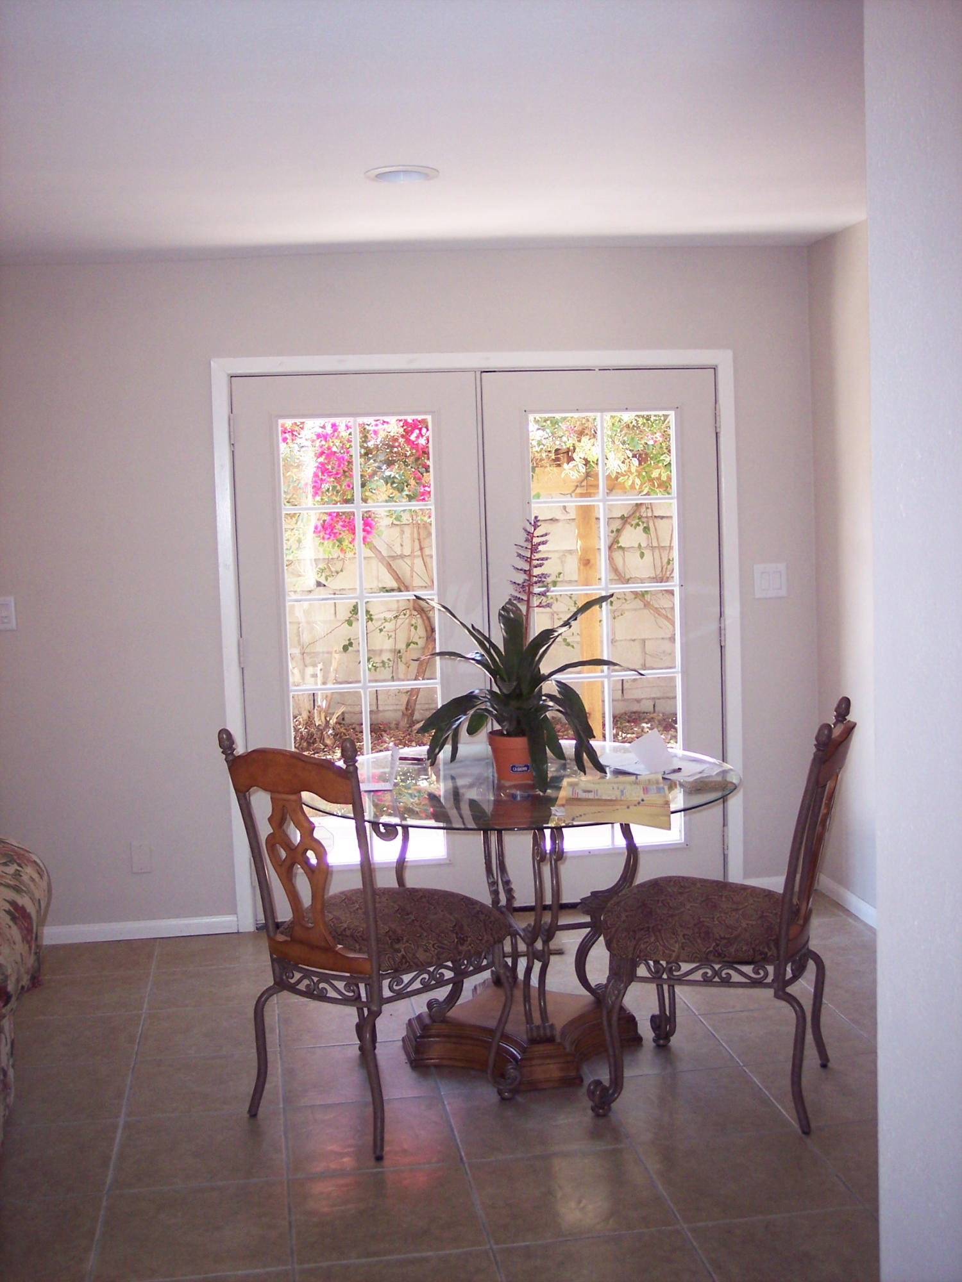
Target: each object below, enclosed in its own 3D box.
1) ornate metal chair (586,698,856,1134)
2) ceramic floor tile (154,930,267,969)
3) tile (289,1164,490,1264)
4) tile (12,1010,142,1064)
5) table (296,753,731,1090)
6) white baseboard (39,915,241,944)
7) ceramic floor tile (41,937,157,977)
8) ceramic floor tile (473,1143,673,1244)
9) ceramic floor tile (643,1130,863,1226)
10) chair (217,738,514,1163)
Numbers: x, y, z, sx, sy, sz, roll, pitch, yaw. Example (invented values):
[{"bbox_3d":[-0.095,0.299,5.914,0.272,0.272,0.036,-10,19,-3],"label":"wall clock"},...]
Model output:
[{"bbox_3d":[0.638,0.672,3.735,0.630,1.003,0.540,0,5,22],"label":"ornate metal chair"},{"bbox_3d":[-0.930,1.105,5.135,0.406,0.010,0.406,-2,5,-9],"label":"ceramic floor tile"},{"bbox_3d":[-0.211,1.257,3.175,0.406,0.010,0.406,-2,5,-9],"label":"tile"},{"bbox_3d":[-1.213,1.188,4.262,0.406,0.010,0.406,-2,5,-9],"label":"tile"},{"bbox_3d":[0.096,0.772,4.107,1.300,0.771,1.300,-2,5,-9],"label":"table"},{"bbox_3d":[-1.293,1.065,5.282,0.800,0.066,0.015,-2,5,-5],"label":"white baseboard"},{"bbox_3d":[-1.337,1.122,5.074,0.406,0.010,0.406,-2,5,-9],"label":"ceramic floor tile"},{"bbox_3d":[0.196,1.237,3.228,0.406,0.010,0.406,-2,5,-9],"label":"ceramic floor tile"},{"bbox_3d":[0.603,1.220,3.289,0.406,0.010,0.406,-2,5,-9],"label":"ceramic floor tile"},{"bbox_3d":[-0.297,0.698,3.694,0.530,1.015,0.585,2,6,35],"label":"chair"}]

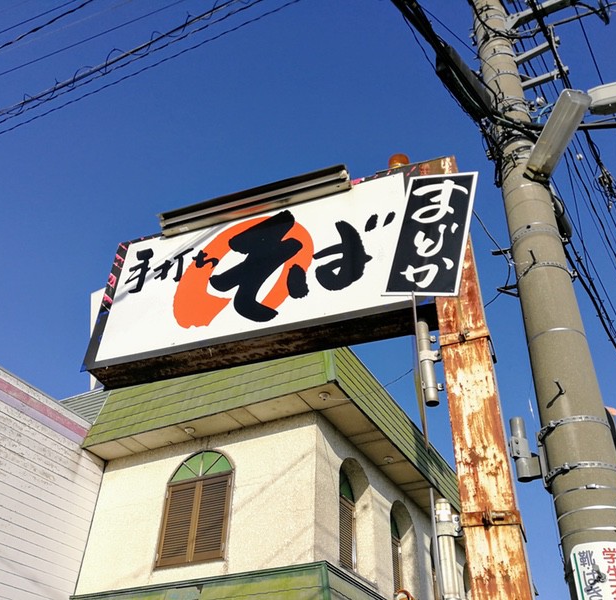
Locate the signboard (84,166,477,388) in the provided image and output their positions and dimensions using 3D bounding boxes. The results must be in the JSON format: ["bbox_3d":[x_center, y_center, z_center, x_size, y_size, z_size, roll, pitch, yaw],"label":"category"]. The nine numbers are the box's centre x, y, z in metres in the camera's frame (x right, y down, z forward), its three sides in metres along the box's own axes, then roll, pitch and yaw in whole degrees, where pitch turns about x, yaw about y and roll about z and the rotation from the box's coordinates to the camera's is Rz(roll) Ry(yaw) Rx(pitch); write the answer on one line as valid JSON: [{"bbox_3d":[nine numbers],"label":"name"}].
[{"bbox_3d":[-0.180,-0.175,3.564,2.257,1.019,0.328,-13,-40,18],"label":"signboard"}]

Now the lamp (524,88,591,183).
[{"bbox_3d":[1.579,-1.032,3.950,0.135,0.115,0.600,6,-43,-6],"label":"lamp"}]

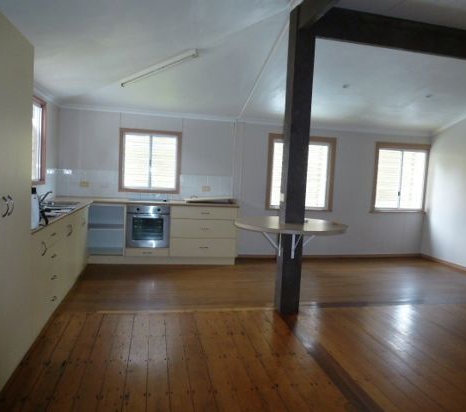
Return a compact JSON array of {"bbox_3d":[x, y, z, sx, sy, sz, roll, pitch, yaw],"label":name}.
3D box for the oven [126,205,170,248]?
[{"bbox_3d":[-1.250,0.280,5.646,0.598,0.599,0.550,2,4,-13],"label":"oven"}]

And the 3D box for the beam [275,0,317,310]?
[{"bbox_3d":[0.600,-0.400,3.715,0.190,2.888,0.170,2,4,-13],"label":"beam"}]

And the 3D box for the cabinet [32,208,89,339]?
[{"bbox_3d":[-1.910,0.491,3.717,0.600,0.880,2.650,2,4,-13],"label":"cabinet"}]

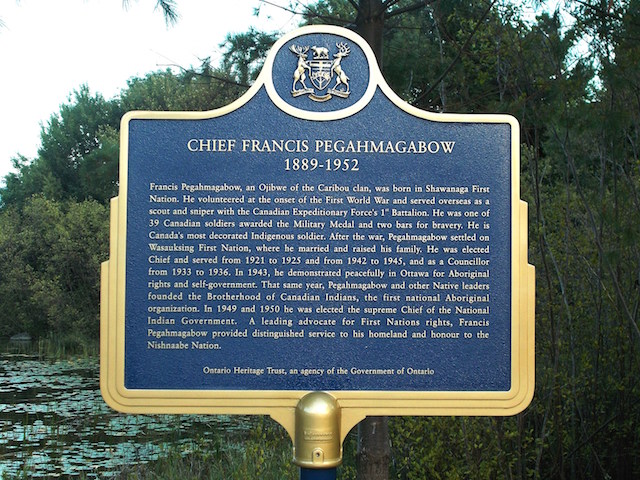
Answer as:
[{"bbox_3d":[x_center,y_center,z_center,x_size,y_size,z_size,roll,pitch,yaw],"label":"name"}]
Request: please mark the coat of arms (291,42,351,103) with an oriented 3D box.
[{"bbox_3d":[0.000,-0.409,2.613,0.150,0.147,0.025,0,-2,-2],"label":"coat of arms"}]

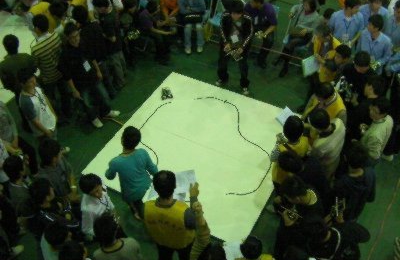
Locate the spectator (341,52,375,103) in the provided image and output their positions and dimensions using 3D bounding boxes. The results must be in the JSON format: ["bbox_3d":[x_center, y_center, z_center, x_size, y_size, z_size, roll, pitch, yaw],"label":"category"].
[{"bbox_3d":[1.840,-0.297,5.507,0.450,1.660,0.520,-35,55,-27],"label":"spectator"}]

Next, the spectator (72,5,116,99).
[{"bbox_3d":[-1.451,-1.054,6.381,0.420,1.670,0.520,-1,47,2],"label":"spectator"}]

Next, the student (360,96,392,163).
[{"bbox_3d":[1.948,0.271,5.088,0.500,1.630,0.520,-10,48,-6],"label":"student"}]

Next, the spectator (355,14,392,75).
[{"bbox_3d":[2.244,-0.835,5.979,0.520,1.680,0.430,10,48,12],"label":"spectator"}]

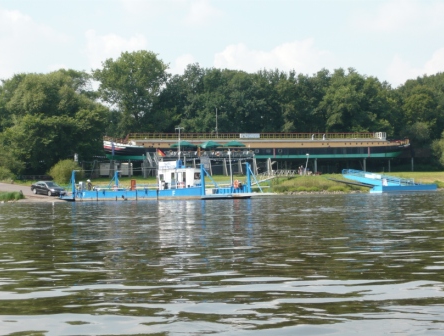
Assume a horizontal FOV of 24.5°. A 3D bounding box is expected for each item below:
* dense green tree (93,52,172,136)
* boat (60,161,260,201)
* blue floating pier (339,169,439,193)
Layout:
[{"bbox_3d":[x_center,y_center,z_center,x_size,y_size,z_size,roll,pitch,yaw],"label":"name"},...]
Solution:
[{"bbox_3d":[-19.074,-11.294,212.203,16.000,26.000,15.500,-2,-1,0],"label":"dense green tree"},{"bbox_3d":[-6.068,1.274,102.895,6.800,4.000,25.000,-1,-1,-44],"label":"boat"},{"bbox_3d":[18.444,1.383,115.485,9.000,2.700,8.000,-1,-1,-44],"label":"blue floating pier"}]

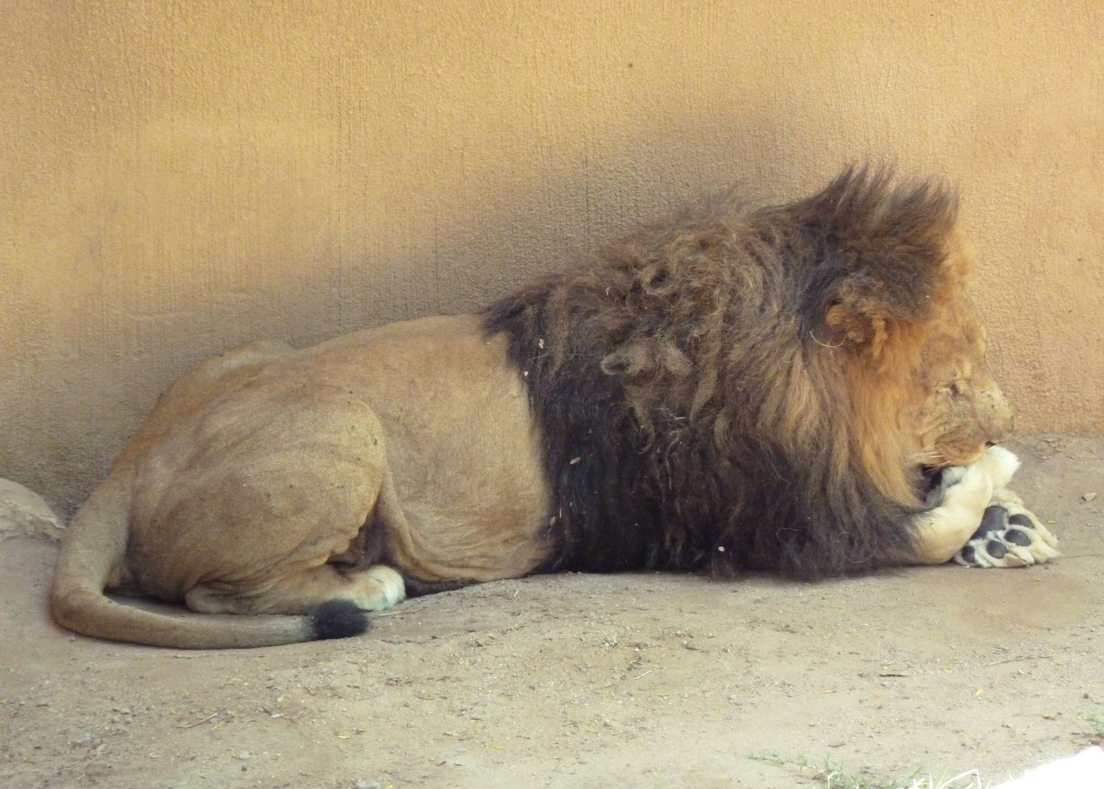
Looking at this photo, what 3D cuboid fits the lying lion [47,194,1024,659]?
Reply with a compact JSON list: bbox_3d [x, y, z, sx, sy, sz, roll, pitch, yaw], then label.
[{"bbox_3d":[-0.022,0.024,15.800,1.720,0.660,0.700,-3,14,-14],"label":"lying lion"}]

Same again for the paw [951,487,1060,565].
[{"bbox_3d":[0.817,0.240,15.950,0.180,0.130,0.110,-1,14,-5],"label":"paw"}]

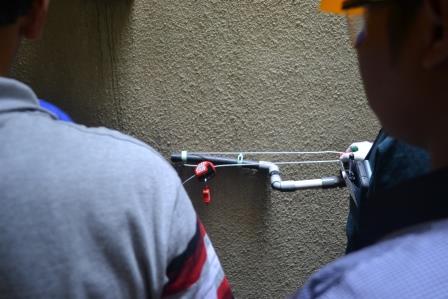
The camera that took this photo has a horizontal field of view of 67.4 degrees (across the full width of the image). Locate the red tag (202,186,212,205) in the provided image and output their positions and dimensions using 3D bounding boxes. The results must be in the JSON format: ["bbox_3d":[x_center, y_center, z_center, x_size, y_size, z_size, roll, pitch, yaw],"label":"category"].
[{"bbox_3d":[-0.061,0.170,1.240,0.034,0.064,0.020,1,8,9],"label":"red tag"}]

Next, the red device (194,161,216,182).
[{"bbox_3d":[-0.068,0.081,1.240,0.076,0.076,0.045,3,9,19],"label":"red device"}]

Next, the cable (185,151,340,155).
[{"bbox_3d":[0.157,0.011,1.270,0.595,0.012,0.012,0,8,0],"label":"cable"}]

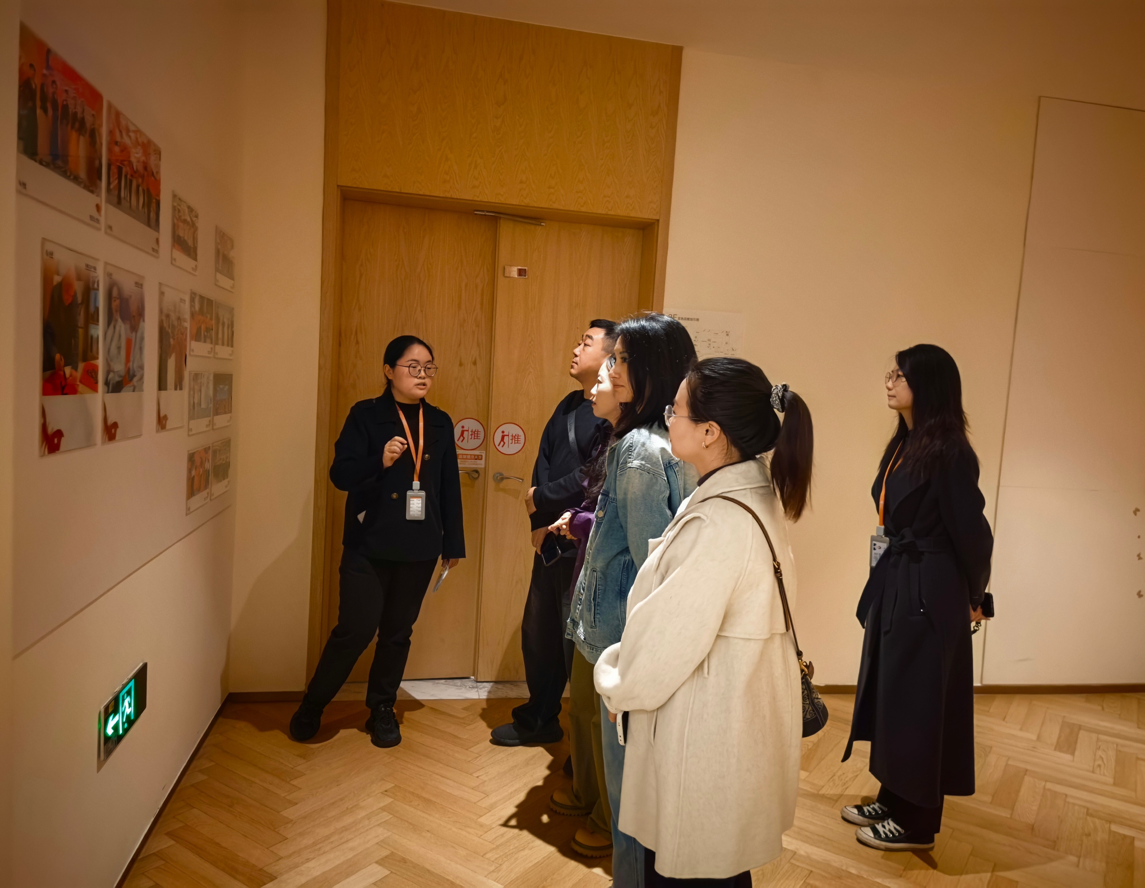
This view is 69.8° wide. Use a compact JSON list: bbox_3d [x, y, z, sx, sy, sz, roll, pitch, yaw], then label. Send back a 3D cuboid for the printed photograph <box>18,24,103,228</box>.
[{"bbox_3d":[-1.037,-0.626,1.679,0.010,0.299,0.404,3,4,-11],"label":"printed photograph"}]

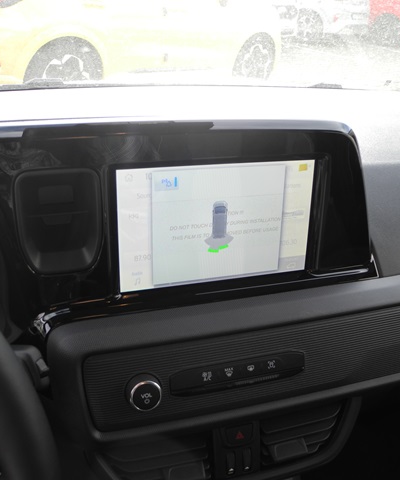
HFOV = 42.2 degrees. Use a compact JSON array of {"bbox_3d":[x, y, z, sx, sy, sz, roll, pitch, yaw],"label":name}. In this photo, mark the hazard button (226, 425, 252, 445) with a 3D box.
[{"bbox_3d":[0.036,0.188,0.504,0.028,0.020,0.008,-6,9,-18],"label":"hazard button"}]

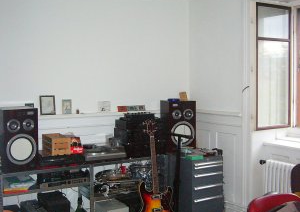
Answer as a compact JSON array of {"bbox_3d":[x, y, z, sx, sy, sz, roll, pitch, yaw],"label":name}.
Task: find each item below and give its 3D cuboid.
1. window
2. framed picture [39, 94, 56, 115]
[{"bbox_3d":[1.320,-0.412,4.346,0.545,1.320,0.060,-3,4,-32],"label":"window"},{"bbox_3d":[-1.050,-0.004,4.158,0.158,0.200,0.020,-3,0,-32],"label":"framed picture"}]

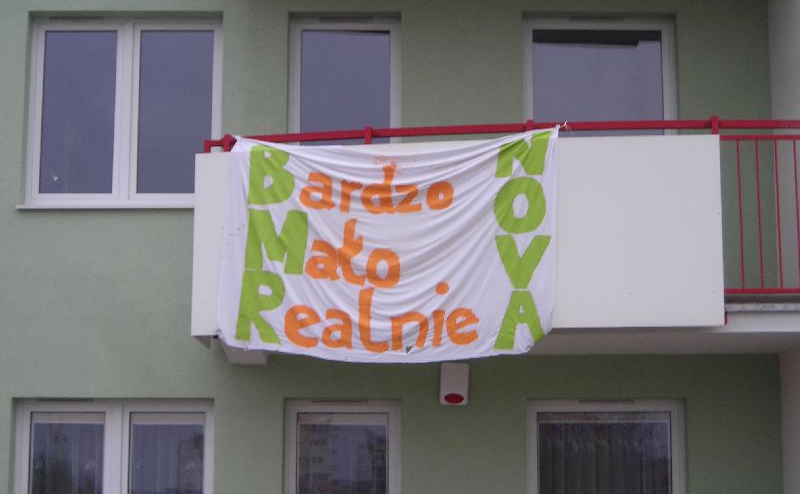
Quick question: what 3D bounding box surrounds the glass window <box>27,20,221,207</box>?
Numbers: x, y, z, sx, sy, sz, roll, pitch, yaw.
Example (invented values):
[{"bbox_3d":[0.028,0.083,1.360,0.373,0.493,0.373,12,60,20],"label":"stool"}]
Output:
[{"bbox_3d":[-2.021,-1.000,13.171,1.421,1.427,0.100,0,-10,0],"label":"glass window"}]

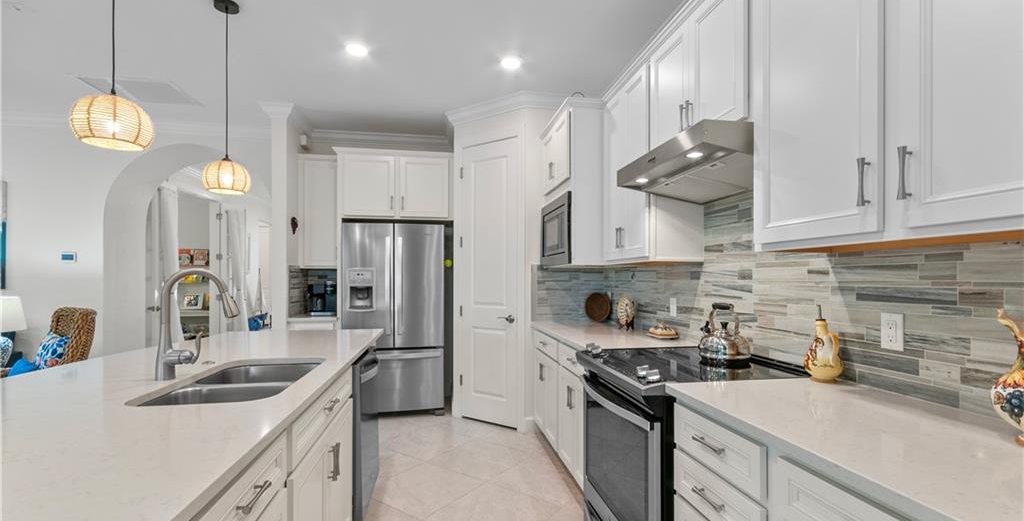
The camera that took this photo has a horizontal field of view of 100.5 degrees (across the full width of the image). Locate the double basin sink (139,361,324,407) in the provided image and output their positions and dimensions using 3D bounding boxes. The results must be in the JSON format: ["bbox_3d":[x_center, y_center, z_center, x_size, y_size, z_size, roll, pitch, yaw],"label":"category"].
[{"bbox_3d":[-1.012,0.565,1.635,0.415,0.200,0.740,0,-2,-10],"label":"double basin sink"}]

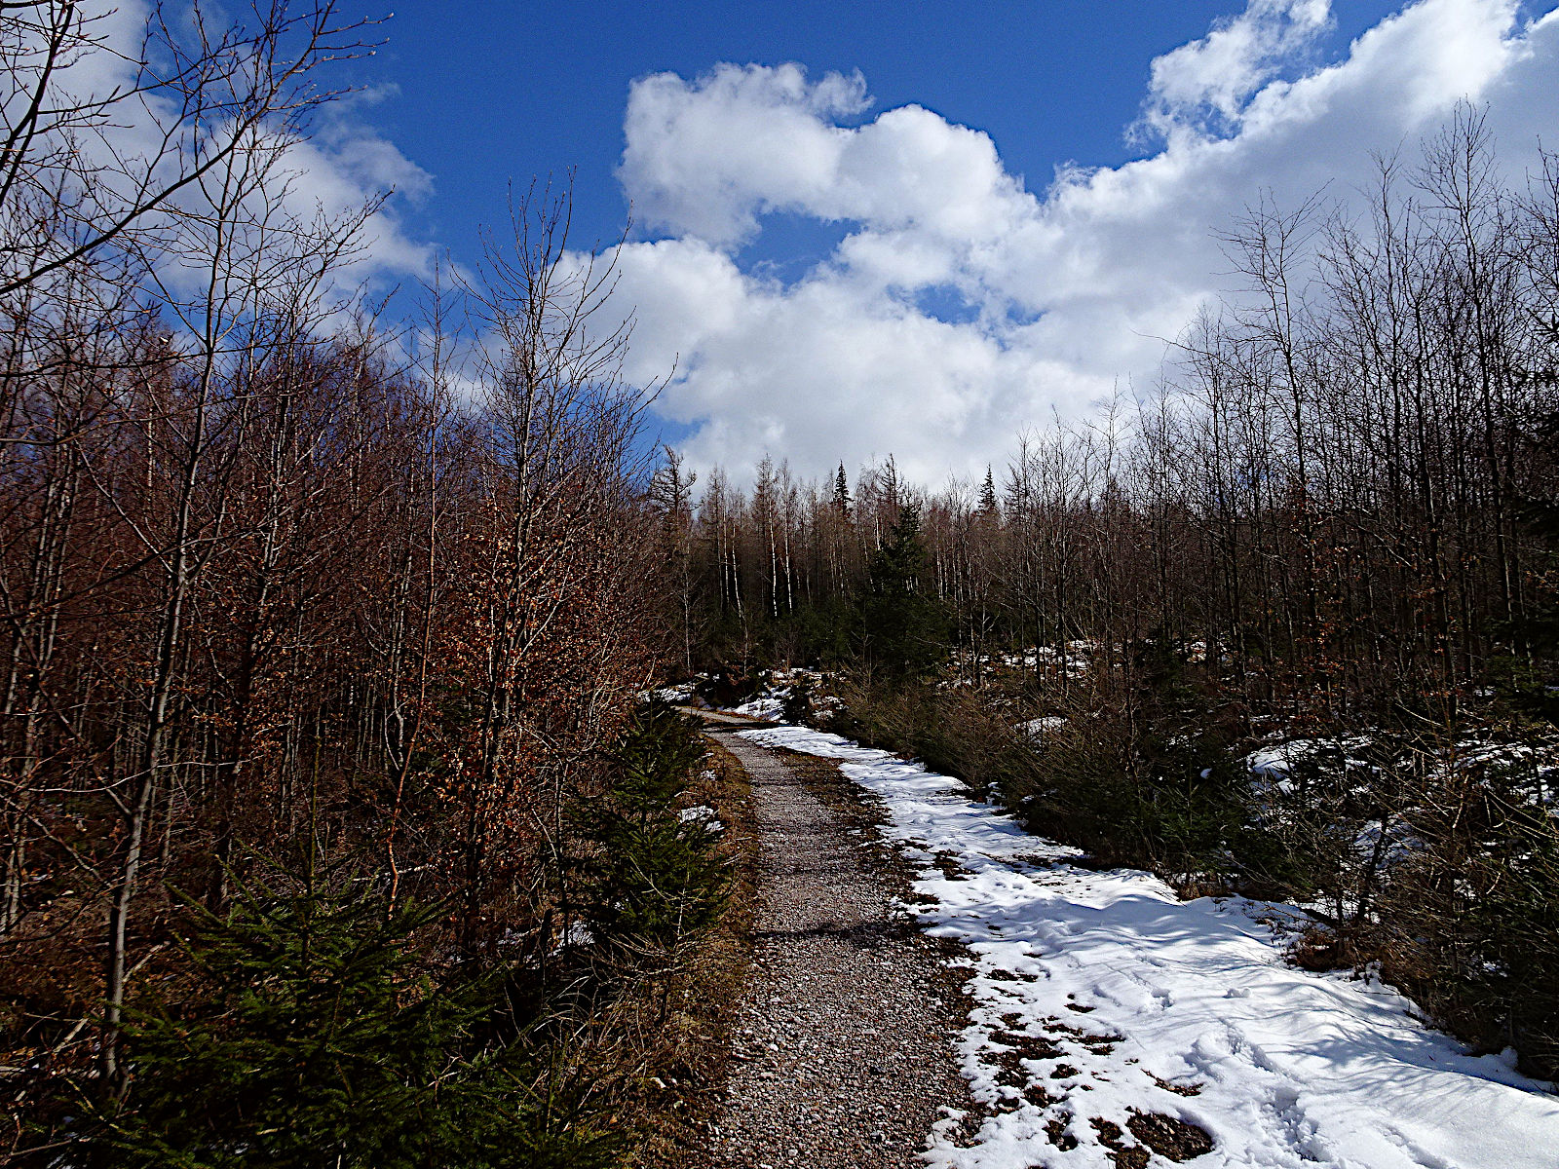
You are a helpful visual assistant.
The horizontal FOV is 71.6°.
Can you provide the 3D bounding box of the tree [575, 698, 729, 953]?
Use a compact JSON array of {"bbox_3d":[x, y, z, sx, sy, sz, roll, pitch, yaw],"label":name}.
[{"bbox_3d":[-0.700,1.328,6.000,0.850,1.400,0.850,-1,-6,0],"label":"tree"}]

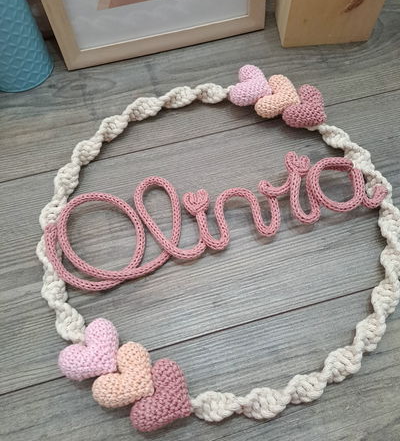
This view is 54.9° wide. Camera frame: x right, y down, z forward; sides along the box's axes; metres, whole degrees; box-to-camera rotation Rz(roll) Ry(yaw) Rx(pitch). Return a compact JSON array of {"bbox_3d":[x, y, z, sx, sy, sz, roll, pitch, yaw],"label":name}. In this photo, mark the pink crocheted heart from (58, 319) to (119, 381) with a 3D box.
[{"bbox_3d":[-0.076,0.101,0.285,0.043,0.024,0.049,39,70,19],"label":"pink crocheted heart"}]

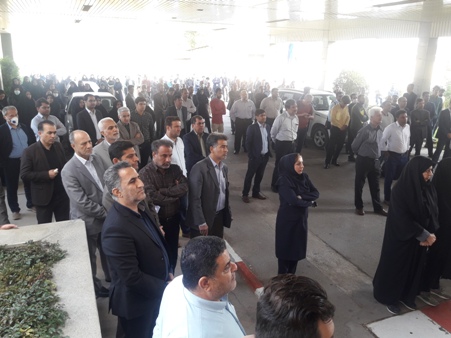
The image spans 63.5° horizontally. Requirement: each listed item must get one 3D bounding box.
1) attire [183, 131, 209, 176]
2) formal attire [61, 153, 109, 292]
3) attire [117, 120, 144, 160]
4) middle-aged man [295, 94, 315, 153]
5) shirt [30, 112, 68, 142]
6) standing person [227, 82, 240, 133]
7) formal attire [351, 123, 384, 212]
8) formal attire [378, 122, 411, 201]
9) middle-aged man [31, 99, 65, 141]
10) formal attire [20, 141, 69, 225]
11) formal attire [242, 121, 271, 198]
[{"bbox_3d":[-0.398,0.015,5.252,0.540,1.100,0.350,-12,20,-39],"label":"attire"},{"bbox_3d":[-1.431,0.575,3.799,0.350,1.470,0.530,9,18,26],"label":"formal attire"},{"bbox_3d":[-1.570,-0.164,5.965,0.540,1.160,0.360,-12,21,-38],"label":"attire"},{"bbox_3d":[2.100,-1.142,9.802,0.500,1.690,0.370,-11,20,-36],"label":"middle-aged man"},{"bbox_3d":[-3.221,-0.688,6.654,0.340,0.620,0.550,15,21,40],"label":"shirt"},{"bbox_3d":[0.319,-2.131,12.942,0.520,1.760,0.340,-6,17,-23],"label":"standing person"},{"bbox_3d":[2.376,0.015,6.017,0.520,1.490,0.360,-8,18,-28],"label":"formal attire"},{"bbox_3d":[3.019,-0.097,6.495,0.490,1.440,0.310,-3,16,-14],"label":"formal attire"},{"bbox_3d":[-3.226,-0.402,6.735,0.360,1.785,0.550,15,21,40],"label":"middle-aged man"},{"bbox_3d":[-2.201,0.342,4.513,0.370,1.400,0.560,10,18,28],"label":"formal attire"},{"bbox_3d":[0.568,-0.157,6.554,0.360,1.440,0.540,15,21,40],"label":"formal attire"}]

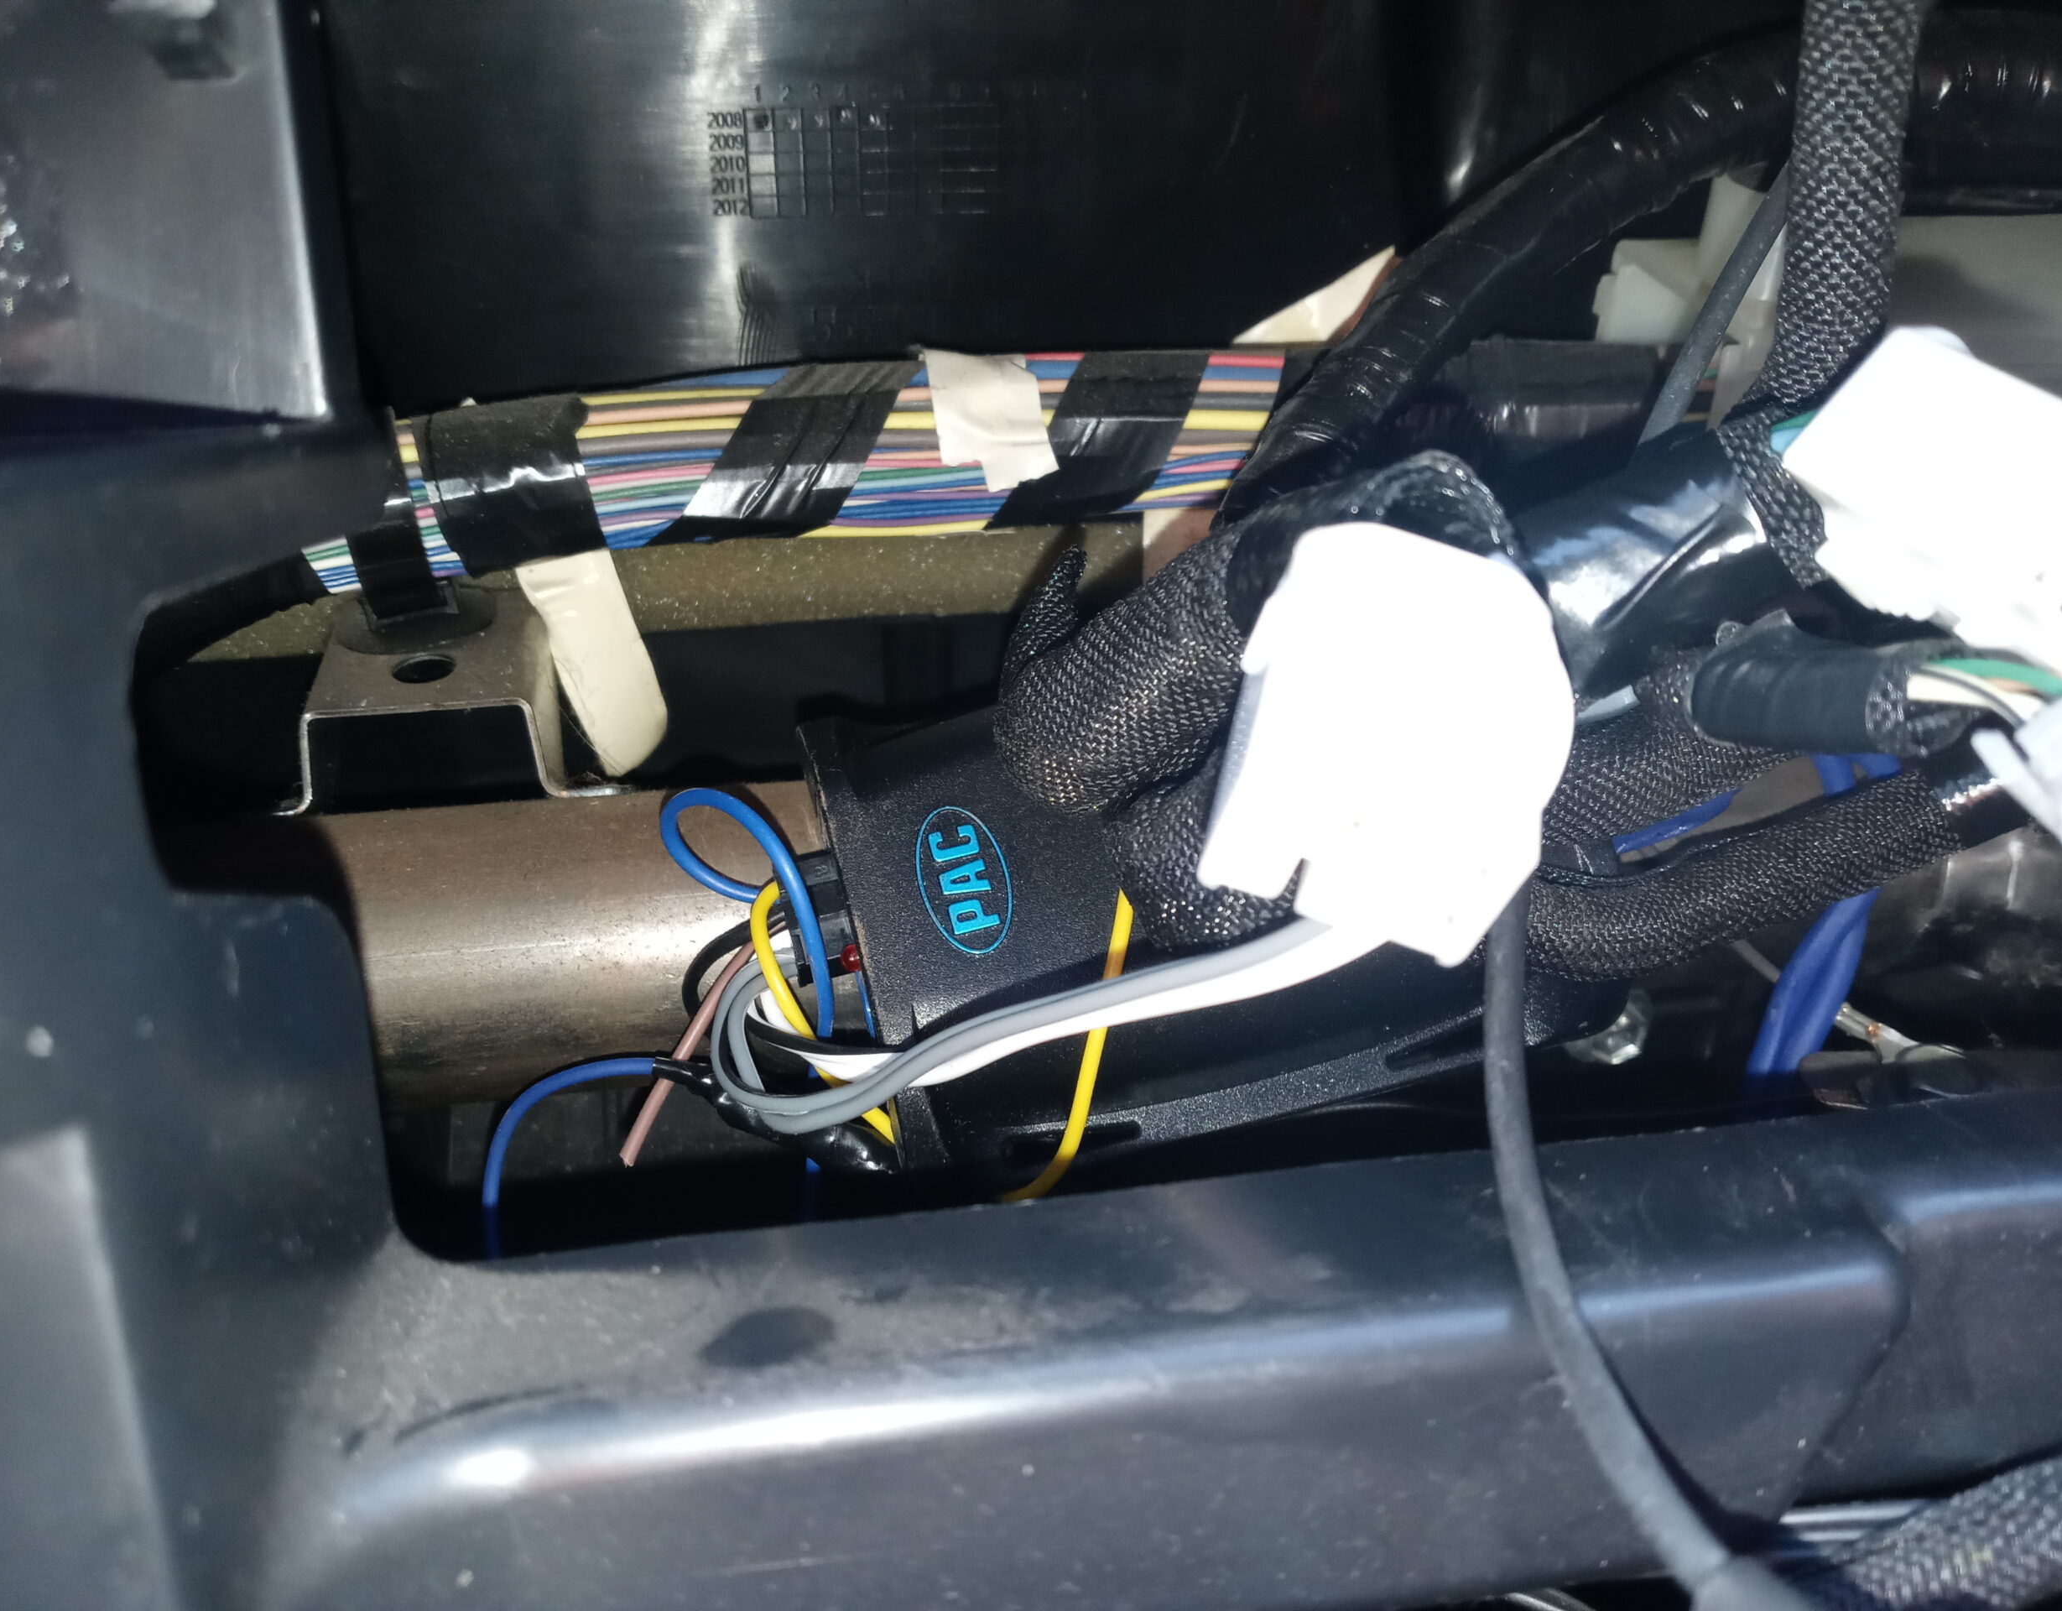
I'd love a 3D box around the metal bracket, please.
[{"bbox_3d":[-0.090,-0.017,0.274,0.048,0.022,0.038,-4,34,-6],"label":"metal bracket"}]

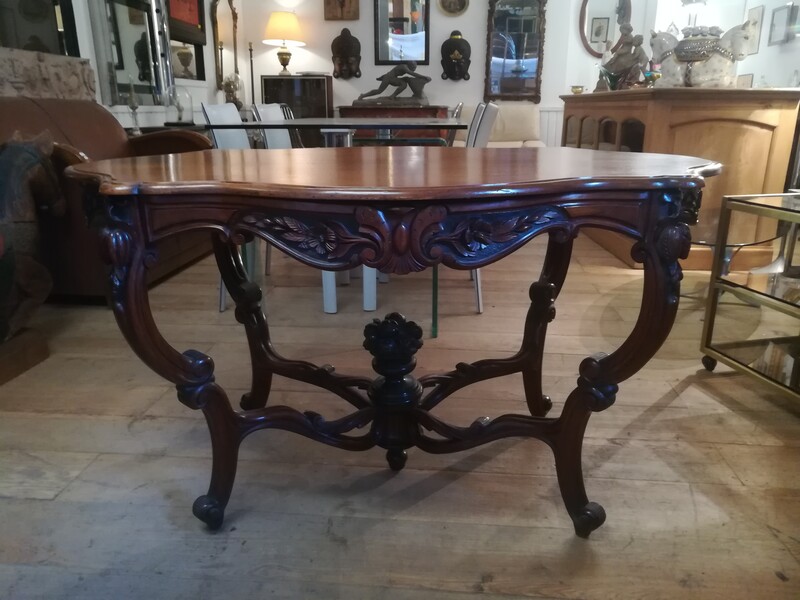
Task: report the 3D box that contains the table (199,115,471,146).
[{"bbox_3d":[-0.169,-0.479,3.013,0.930,0.805,1.600,1,18,4],"label":"table"}]

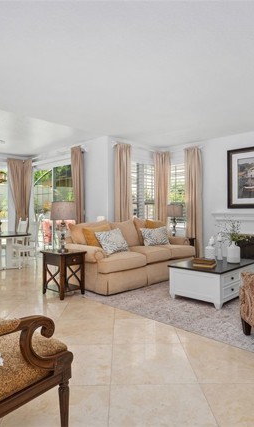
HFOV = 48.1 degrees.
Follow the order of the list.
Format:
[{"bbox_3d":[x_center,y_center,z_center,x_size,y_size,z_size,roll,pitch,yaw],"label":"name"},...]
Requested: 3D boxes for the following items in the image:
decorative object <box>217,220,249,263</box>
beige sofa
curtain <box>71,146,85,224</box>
[{"bbox_3d":[1.580,0.407,4.200,0.460,0.620,0.400,0,0,-44],"label":"decorative object"},{"bbox_3d":[0.185,0.655,5.250,2.250,1.070,1.000,0,0,-45],"label":"beige sofa"},{"bbox_3d":[-1.070,-0.165,6.260,0.370,2.630,0.130,0,0,42],"label":"curtain"}]

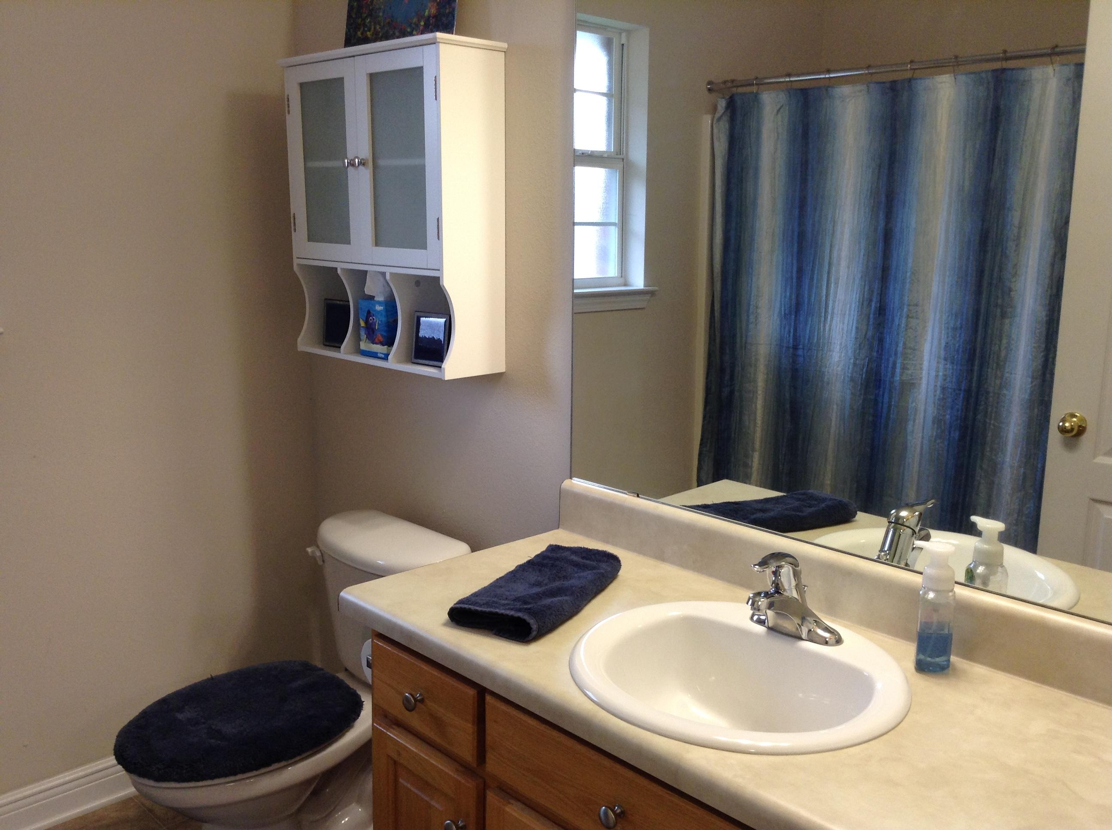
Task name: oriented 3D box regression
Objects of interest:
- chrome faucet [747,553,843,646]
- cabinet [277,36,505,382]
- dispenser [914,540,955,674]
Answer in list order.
[{"bbox_3d":[0.338,0.273,1.599,0.168,0.138,0.156,-10,15,-43],"label":"chrome faucet"},{"bbox_3d":[-0.375,-0.457,2.371,0.182,0.678,0.602,-10,15,-43],"label":"cabinet"},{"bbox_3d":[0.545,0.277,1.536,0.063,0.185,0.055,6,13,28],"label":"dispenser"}]

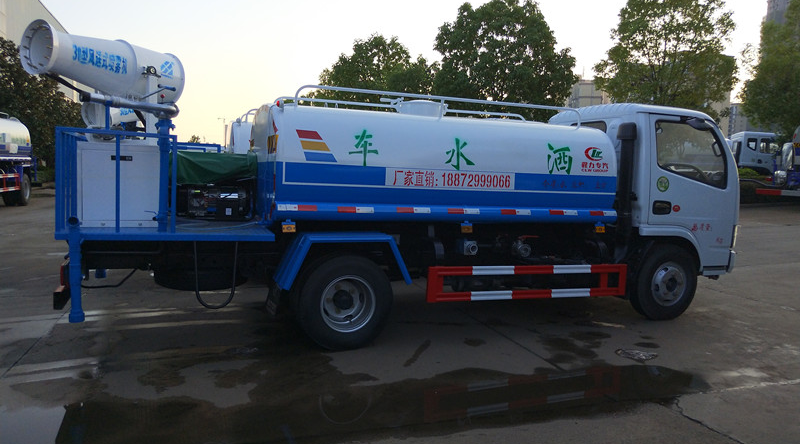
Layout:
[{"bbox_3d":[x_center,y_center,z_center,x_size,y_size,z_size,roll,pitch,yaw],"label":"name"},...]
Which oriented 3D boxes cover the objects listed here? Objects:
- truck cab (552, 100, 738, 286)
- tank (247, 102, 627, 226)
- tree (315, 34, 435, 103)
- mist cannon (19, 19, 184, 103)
[{"bbox_3d":[2.606,-0.369,6.531,1.480,1.730,1.820,0,4,-19],"label":"truck cab"},{"bbox_3d":[0.242,-0.518,5.723,3.200,1.020,1.820,0,4,-19],"label":"tank"},{"bbox_3d":[-1.376,-5.478,30.000,6.300,8.500,6.300,1,4,0],"label":"tree"},{"bbox_3d":[-2.373,-1.265,4.700,0.500,0.510,1.170,3,1,27],"label":"mist cannon"}]

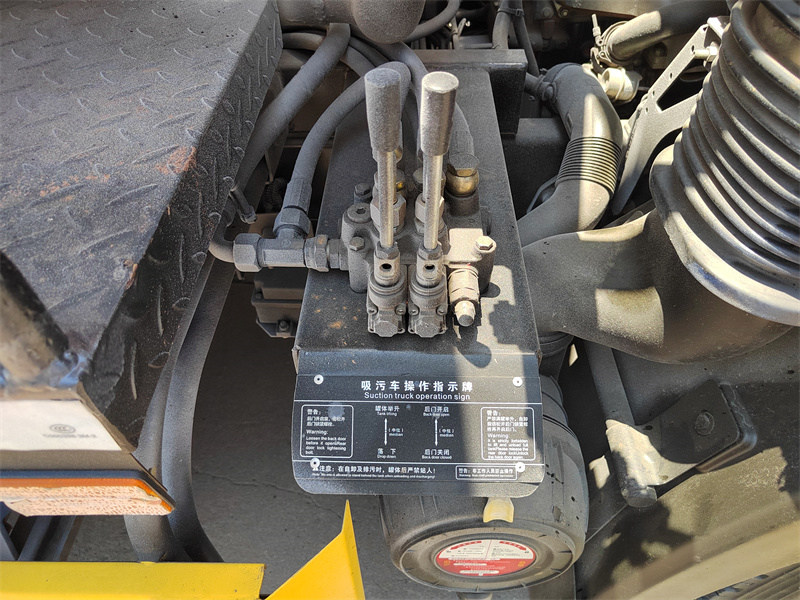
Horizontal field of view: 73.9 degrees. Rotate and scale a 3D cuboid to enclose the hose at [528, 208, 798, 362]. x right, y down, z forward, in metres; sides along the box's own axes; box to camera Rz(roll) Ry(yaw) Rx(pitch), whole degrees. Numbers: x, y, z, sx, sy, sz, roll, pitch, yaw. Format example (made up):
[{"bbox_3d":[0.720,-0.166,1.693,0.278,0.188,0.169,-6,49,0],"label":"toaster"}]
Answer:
[{"bbox_3d":[0.300,-0.025,0.650,0.310,0.170,0.180,1,46,1],"label":"hose"}]

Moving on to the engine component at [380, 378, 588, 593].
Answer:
[{"bbox_3d":[0.105,0.222,0.757,0.265,0.270,0.290,1,46,1],"label":"engine component"}]

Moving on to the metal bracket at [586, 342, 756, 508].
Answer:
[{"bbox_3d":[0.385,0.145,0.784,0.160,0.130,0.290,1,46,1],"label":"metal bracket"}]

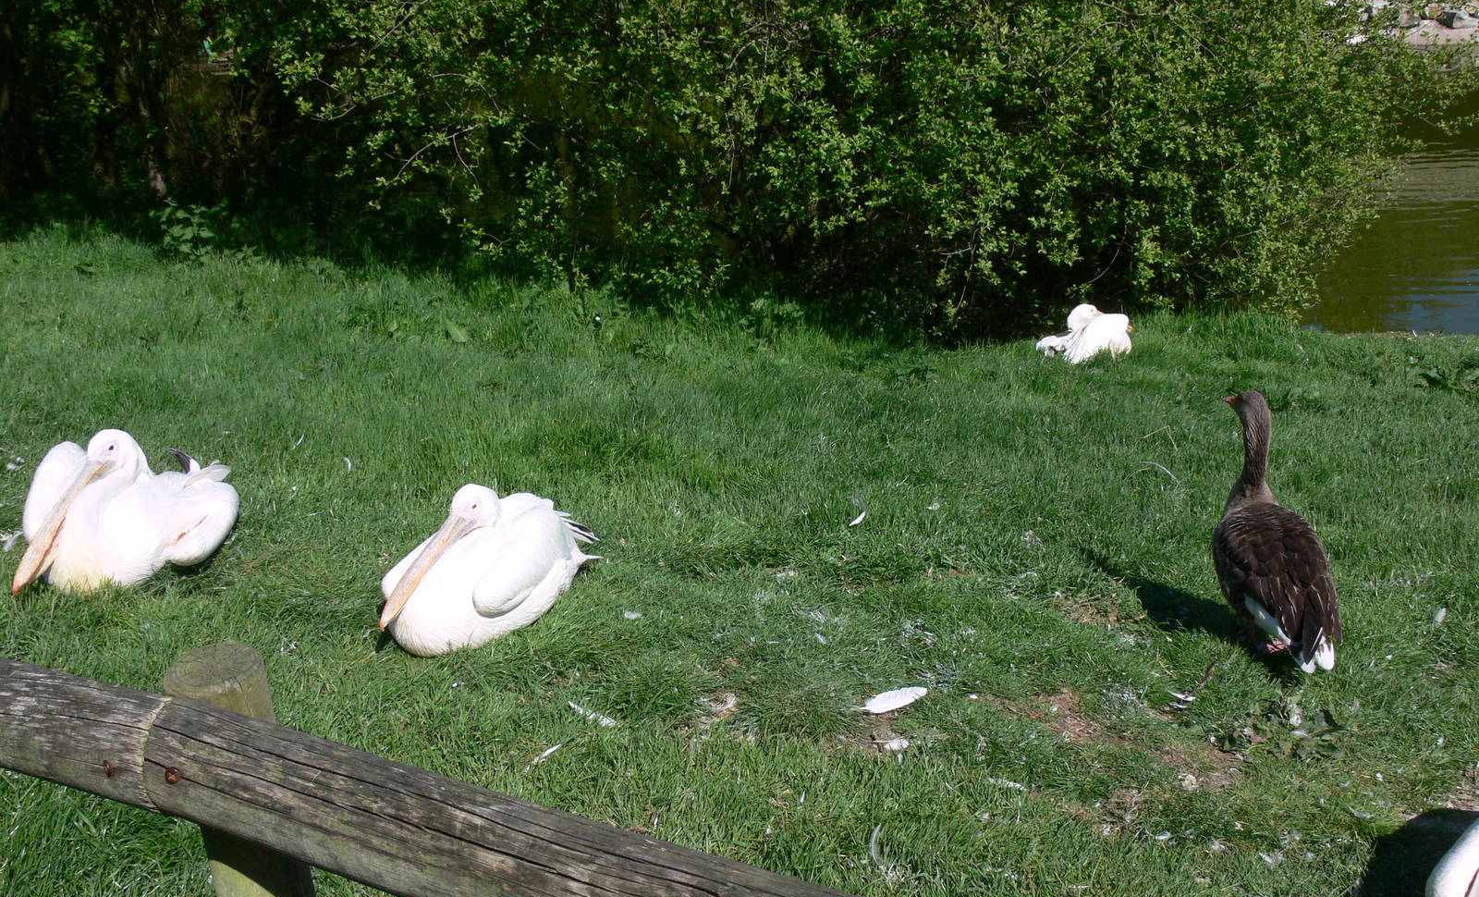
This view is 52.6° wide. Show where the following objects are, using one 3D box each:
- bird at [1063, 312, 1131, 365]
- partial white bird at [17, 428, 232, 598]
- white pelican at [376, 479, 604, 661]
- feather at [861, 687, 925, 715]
[{"bbox_3d":[1.809,-0.584,7.700,0.570,0.320,0.370,-11,21,-25],"label":"bird"},{"bbox_3d":[-1.734,0.172,4.250,0.460,0.390,0.660,14,24,37],"label":"partial white bird"},{"bbox_3d":[-0.660,0.320,4.000,0.650,0.380,0.380,-18,25,-40],"label":"white pelican"},{"bbox_3d":[0.370,0.596,3.550,0.170,0.025,0.050,-12,22,-28],"label":"feather"}]

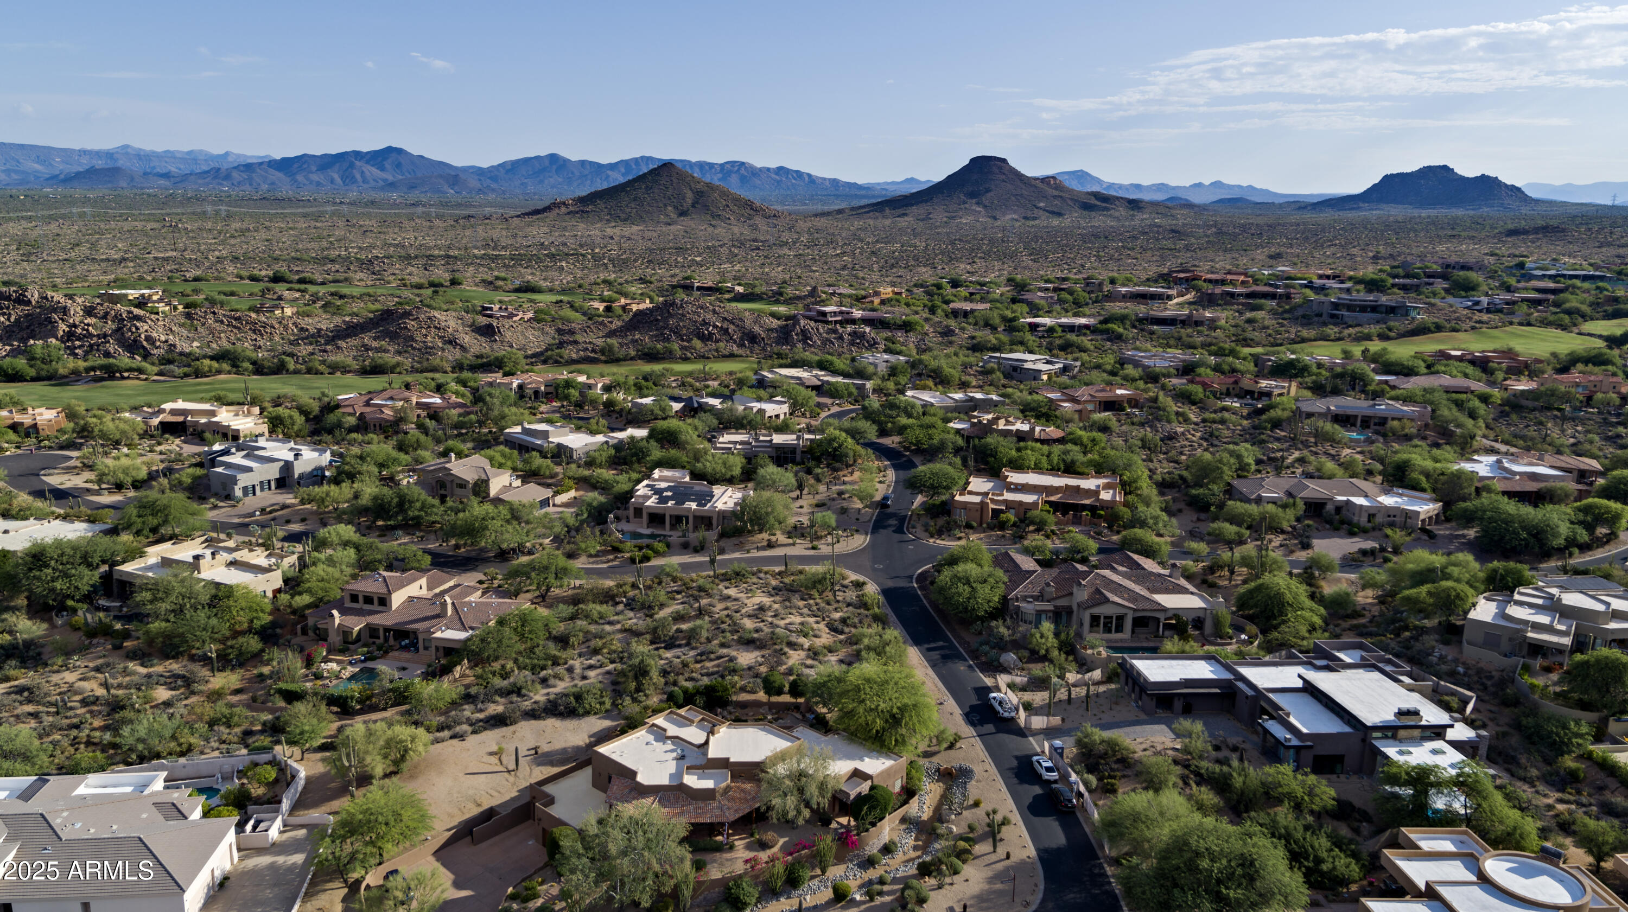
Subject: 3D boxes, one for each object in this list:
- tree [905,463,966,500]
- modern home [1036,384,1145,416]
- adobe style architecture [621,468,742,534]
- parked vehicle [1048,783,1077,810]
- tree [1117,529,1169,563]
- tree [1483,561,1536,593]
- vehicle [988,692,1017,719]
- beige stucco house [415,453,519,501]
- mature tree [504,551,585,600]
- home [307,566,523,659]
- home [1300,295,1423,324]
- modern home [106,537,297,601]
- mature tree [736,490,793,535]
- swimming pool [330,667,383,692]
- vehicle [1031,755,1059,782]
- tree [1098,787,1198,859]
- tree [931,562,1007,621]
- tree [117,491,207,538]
[{"bbox_3d":[27.000,5.850,229.170,13.200,7.600,12.000,0,14,0],"label":"tree"},{"bbox_3d":[87.500,-17.450,323.850,29.000,5.600,19.000,-5,15,-19],"label":"modern home"},{"bbox_3d":[-26.000,9.100,221.740,22.500,5.000,25.000,2,15,7],"label":"adobe style architecture"},{"bbox_3d":[29.070,39.810,121.450,1.930,1.680,4.700,-2,15,-8],"label":"parked vehicle"},{"bbox_3d":[60.700,16.450,191.110,9.200,6.000,8.700,0,14,0],"label":"tree"},{"bbox_3d":[122.720,21.680,182.840,8.000,5.800,7.800,0,15,0],"label":"tree"},{"bbox_3d":[25.950,34.280,142.360,1.970,1.850,5.500,-3,15,-12],"label":"vehicle"},{"bbox_3d":[-78.500,4.380,234.470,18.000,7.800,14.500,6,16,22],"label":"beige stucco house"},{"bbox_3d":[-45.010,20.200,171.820,13.000,7.800,11.000,0,14,0],"label":"mature tree"},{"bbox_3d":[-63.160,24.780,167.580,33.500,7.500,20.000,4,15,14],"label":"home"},{"bbox_3d":[212.320,-58.790,407.790,42.000,9.500,22.000,7,16,24],"label":"home"},{"bbox_3d":[-104.110,19.540,178.440,24.000,5.200,18.000,5,15,19],"label":"modern home"},{"bbox_3d":[-9.800,11.530,205.850,11.200,8.200,10.500,0,14,0],"label":"mature tree"},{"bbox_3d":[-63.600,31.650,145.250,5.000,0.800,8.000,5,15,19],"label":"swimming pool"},{"bbox_3d":[28.390,38.360,127.470,1.860,1.450,4.800,-3,15,-10],"label":"vehicle"},{"bbox_3d":[36.310,39.880,112.830,10.300,5.900,10.000,0,15,0],"label":"tree"},{"bbox_3d":[24.780,21.770,165.720,11.800,8.500,11.000,0,14,0],"label":"tree"},{"bbox_3d":[-134.750,12.390,214.520,15.800,7.800,14.500,0,15,0],"label":"tree"}]

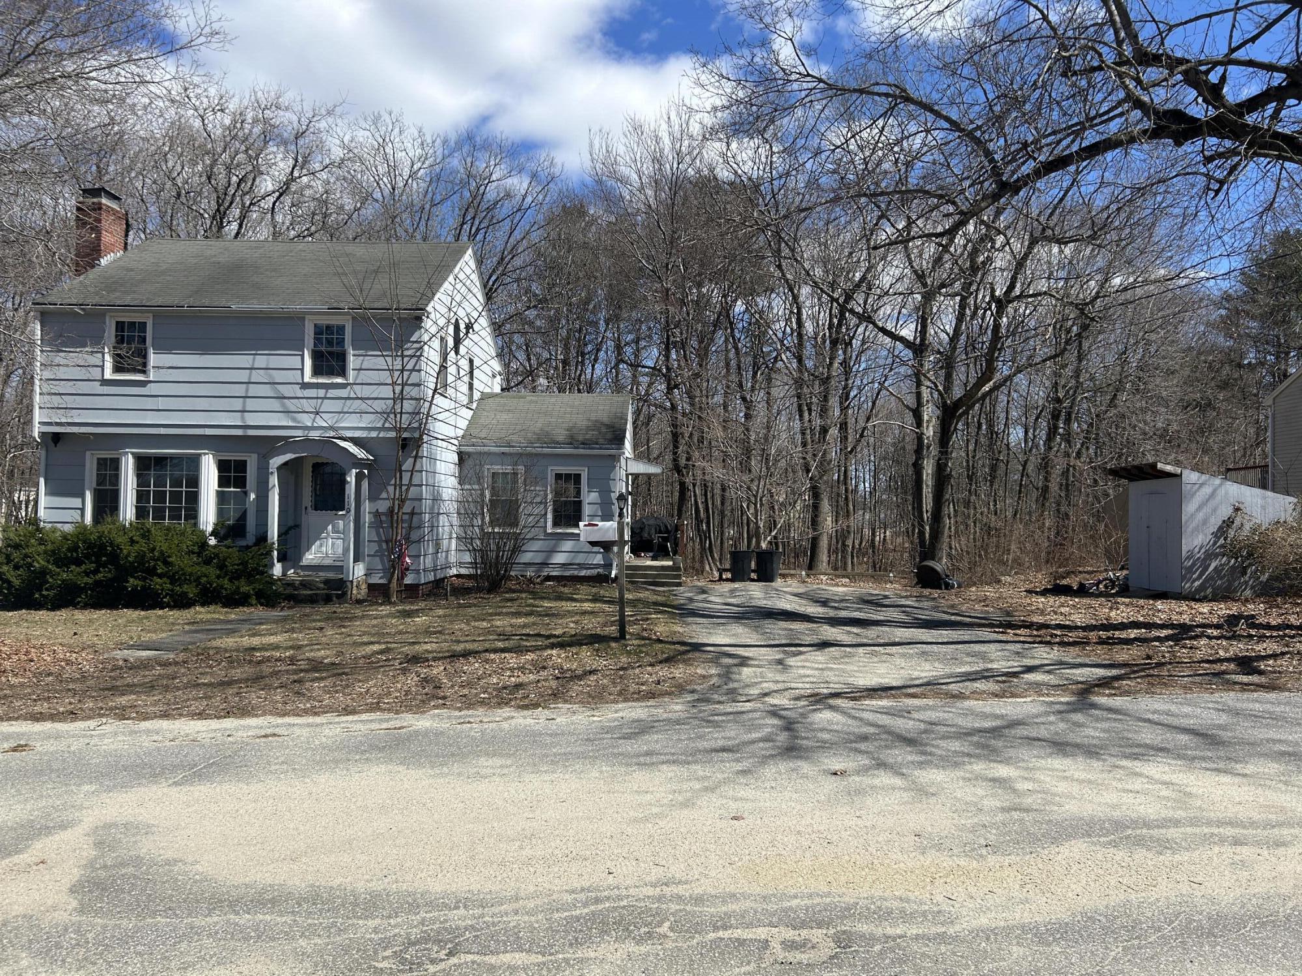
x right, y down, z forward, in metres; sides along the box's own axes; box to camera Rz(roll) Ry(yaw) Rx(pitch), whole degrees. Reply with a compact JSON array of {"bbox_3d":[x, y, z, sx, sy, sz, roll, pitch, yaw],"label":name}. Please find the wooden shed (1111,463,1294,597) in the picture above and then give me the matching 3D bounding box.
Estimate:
[{"bbox_3d":[12.238,0.921,21.868,2.960,2.830,2.440,1,-1,2],"label":"wooden shed"}]

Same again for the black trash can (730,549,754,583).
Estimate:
[{"bbox_3d":[2.225,1.908,24.108,0.550,0.785,0.600,1,-1,2],"label":"black trash can"}]

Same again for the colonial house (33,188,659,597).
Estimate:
[{"bbox_3d":[-6.100,-1.992,22.304,11.250,8.250,8.850,1,-1,2],"label":"colonial house"}]

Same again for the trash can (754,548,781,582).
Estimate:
[{"bbox_3d":[2.855,1.906,24.091,0.590,0.784,0.600,1,-1,2],"label":"trash can"}]

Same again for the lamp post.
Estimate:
[{"bbox_3d":[-0.351,0.950,12.093,0.130,1.860,0.130,1,-1,2],"label":"lamp post"}]

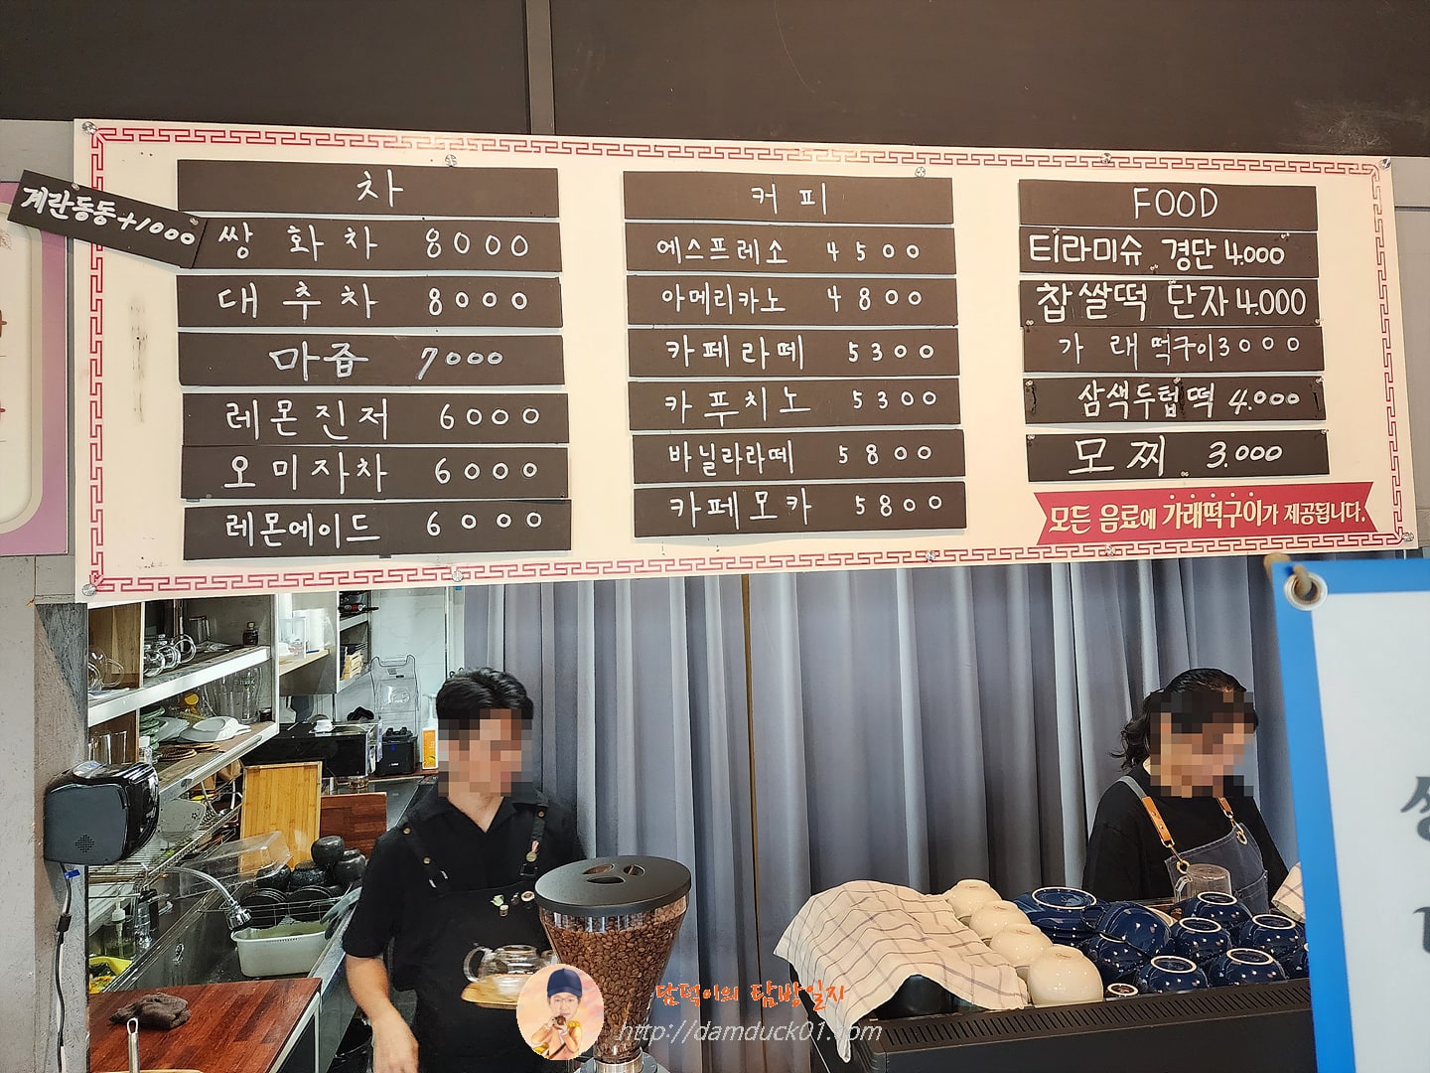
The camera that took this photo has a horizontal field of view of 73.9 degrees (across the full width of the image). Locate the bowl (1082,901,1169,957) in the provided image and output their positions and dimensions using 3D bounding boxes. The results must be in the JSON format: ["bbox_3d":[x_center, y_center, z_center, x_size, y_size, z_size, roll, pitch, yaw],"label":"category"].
[{"bbox_3d":[0.597,0.557,1.375,0.118,0.061,0.094,23,-12,0],"label":"bowl"}]

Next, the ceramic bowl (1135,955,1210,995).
[{"bbox_3d":[0.612,0.600,1.266,0.095,0.060,0.095,0,0,0],"label":"ceramic bowl"}]

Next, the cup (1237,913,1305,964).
[{"bbox_3d":[0.828,0.600,1.405,0.095,0.060,0.095,0,0,0],"label":"cup"}]

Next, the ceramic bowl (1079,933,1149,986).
[{"bbox_3d":[0.581,0.600,1.361,0.095,0.060,0.095,0,0,0],"label":"ceramic bowl"}]

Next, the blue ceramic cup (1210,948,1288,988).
[{"bbox_3d":[0.727,0.600,1.290,0.095,0.060,0.095,0,0,0],"label":"blue ceramic cup"}]

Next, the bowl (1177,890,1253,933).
[{"bbox_3d":[0.791,0.600,1.495,0.095,0.060,0.095,0,0,0],"label":"bowl"}]

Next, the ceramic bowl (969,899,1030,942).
[{"bbox_3d":[0.434,0.592,1.441,0.095,0.065,0.095,0,0,0],"label":"ceramic bowl"}]

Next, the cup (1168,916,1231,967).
[{"bbox_3d":[0.713,0.600,1.394,0.095,0.060,0.095,0,0,0],"label":"cup"}]

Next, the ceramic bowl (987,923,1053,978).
[{"bbox_3d":[0.438,0.592,1.350,0.095,0.065,0.095,0,0,0],"label":"ceramic bowl"}]

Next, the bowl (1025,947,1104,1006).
[{"bbox_3d":[0.468,0.592,1.270,0.095,0.065,0.095,0,0,0],"label":"bowl"}]

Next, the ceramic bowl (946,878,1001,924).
[{"bbox_3d":[0.417,0.592,1.528,0.095,0.065,0.095,0,0,0],"label":"ceramic bowl"}]

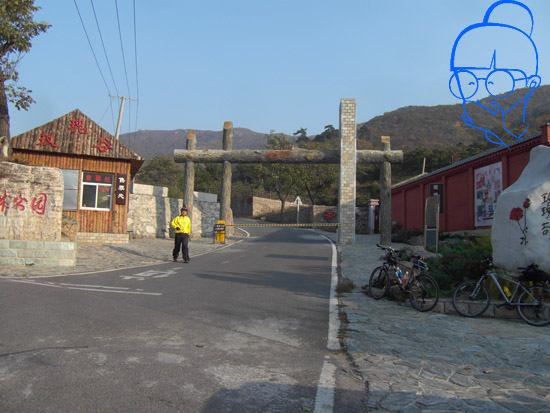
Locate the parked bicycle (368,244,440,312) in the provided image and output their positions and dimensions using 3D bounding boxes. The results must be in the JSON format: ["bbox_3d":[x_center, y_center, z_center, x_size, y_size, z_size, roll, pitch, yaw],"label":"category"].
[{"bbox_3d":[2.430,1.360,8.430,0.600,1.050,1.740,4,-1,-33],"label":"parked bicycle"}]

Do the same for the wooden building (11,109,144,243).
[{"bbox_3d":[-8.600,-1.300,18.800,5.100,5.700,5.000,3,-5,-23],"label":"wooden building"}]

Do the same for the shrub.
[{"bbox_3d":[3.930,1.250,9.500,1.400,1.100,1.250,1,-5,6],"label":"shrub"}]

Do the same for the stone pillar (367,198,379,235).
[{"bbox_3d":[5.700,0.580,26.000,0.550,2.100,0.550,1,-5,1],"label":"stone pillar"}]

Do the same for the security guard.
[{"bbox_3d":[-2.950,0.875,13.900,0.620,1.740,0.400,2,-5,-14],"label":"security guard"}]

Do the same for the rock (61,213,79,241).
[{"bbox_3d":[-7.300,0.780,15.600,0.950,1.000,0.750,3,-5,-23],"label":"rock"}]

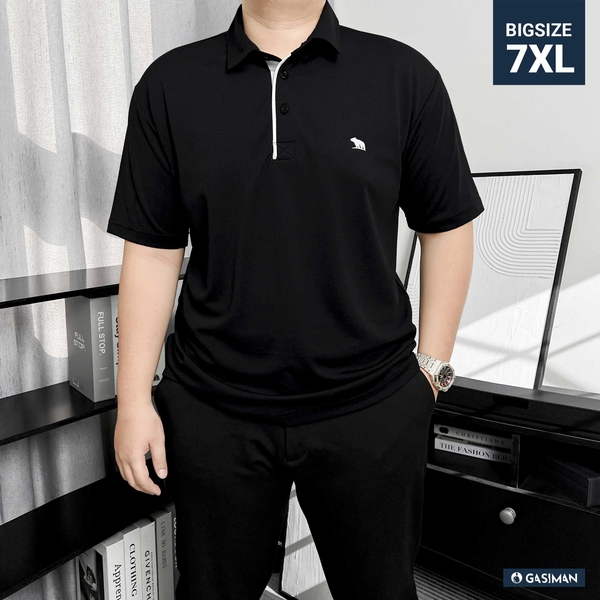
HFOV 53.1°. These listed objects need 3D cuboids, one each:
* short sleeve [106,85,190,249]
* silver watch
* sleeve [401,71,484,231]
[{"bbox_3d":[-0.253,-0.218,1.010,0.130,0.258,0.165,3,8,0],"label":"short sleeve"},{"bbox_3d":[0.219,0.120,0.980,0.066,0.045,0.060,17,-3,-40],"label":"silver watch"},{"bbox_3d":[0.234,-0.239,1.010,0.130,0.258,0.165,-7,8,1],"label":"sleeve"}]

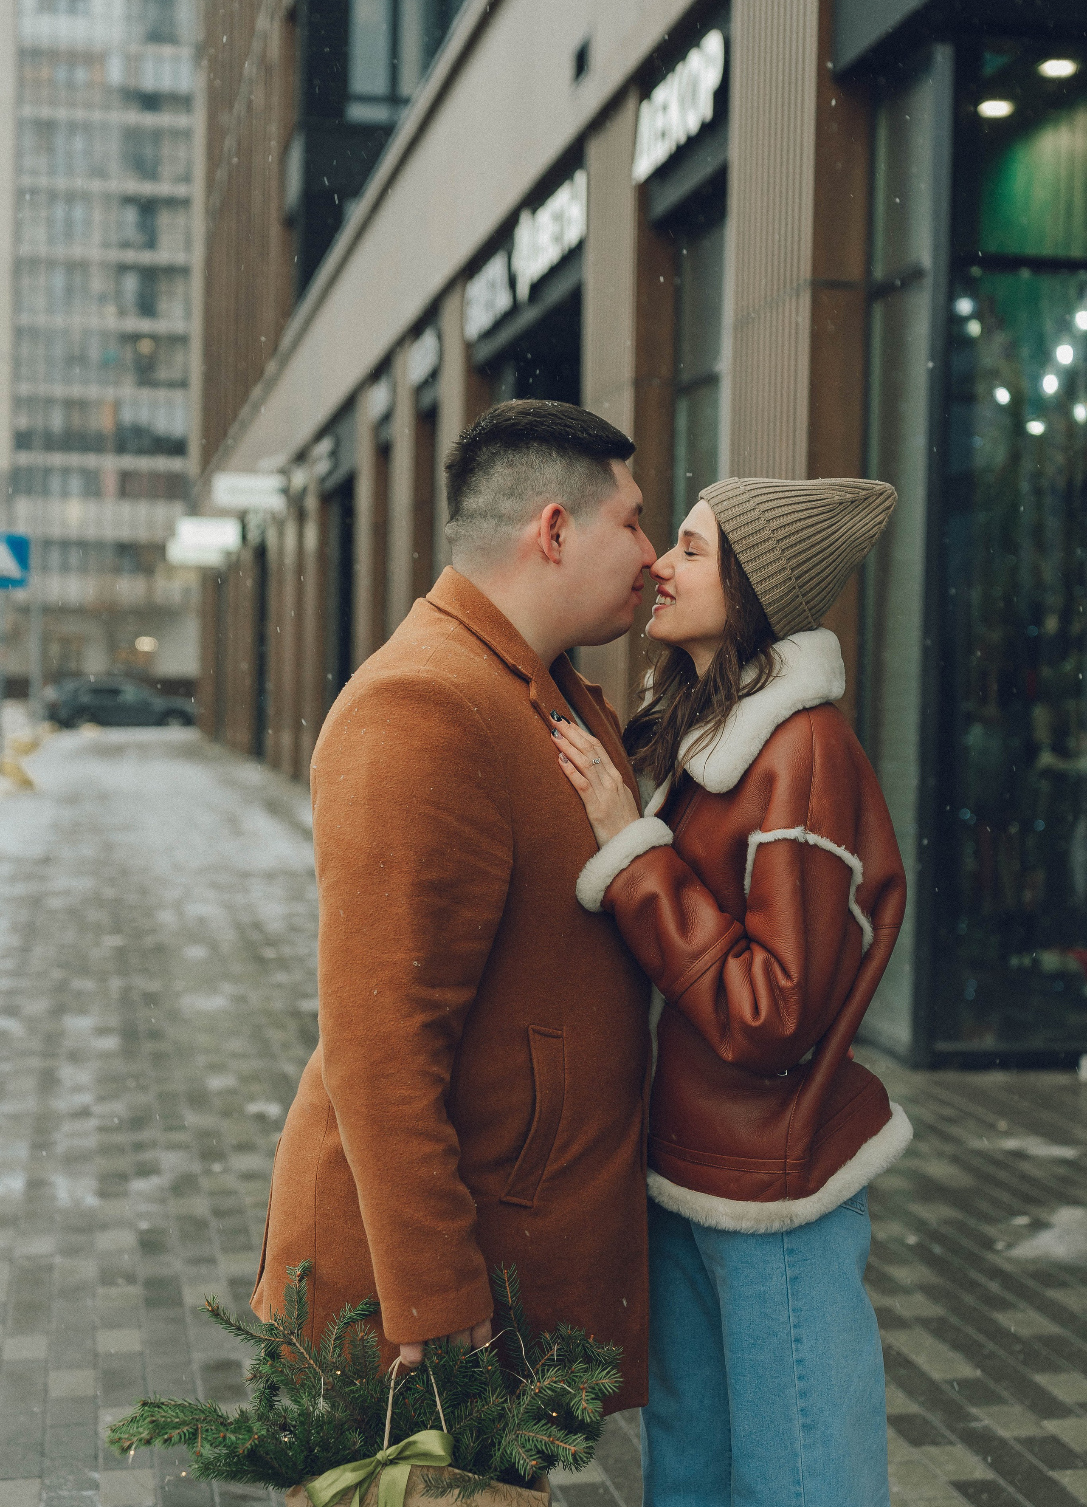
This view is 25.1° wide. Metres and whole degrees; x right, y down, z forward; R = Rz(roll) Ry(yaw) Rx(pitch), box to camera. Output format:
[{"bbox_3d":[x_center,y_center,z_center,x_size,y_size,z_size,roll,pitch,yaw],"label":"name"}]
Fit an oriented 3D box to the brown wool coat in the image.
[{"bbox_3d":[-0.096,0.249,2.680,0.420,0.880,0.560,1,2,3],"label":"brown wool coat"}]

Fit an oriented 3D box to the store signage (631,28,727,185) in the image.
[{"bbox_3d":[0.621,-3.041,11.570,0.080,0.380,1.820,1,2,-10],"label":"store signage"}]

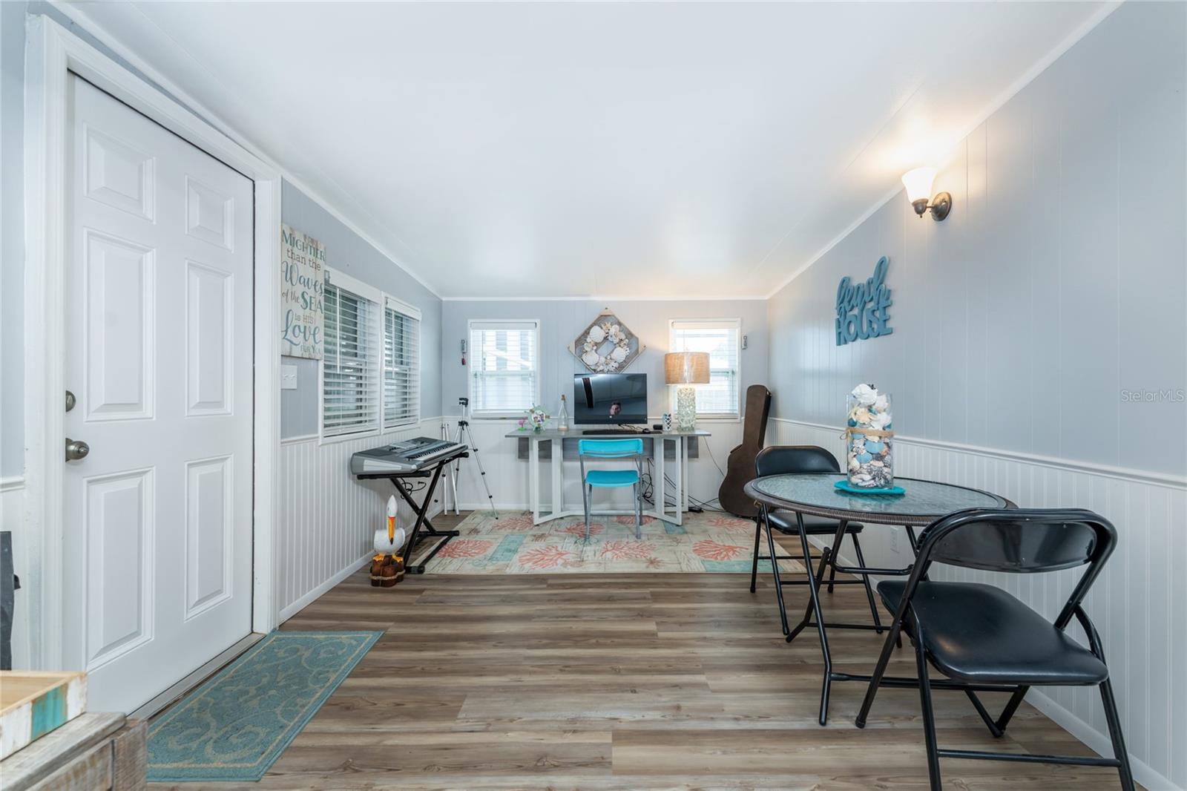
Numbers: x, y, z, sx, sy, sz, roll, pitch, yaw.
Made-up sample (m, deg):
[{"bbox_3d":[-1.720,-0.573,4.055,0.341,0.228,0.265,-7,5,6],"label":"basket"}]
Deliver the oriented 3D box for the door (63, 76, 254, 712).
[{"bbox_3d":[-1.551,0.054,1.719,0.045,2.010,0.790,0,0,2],"label":"door"}]

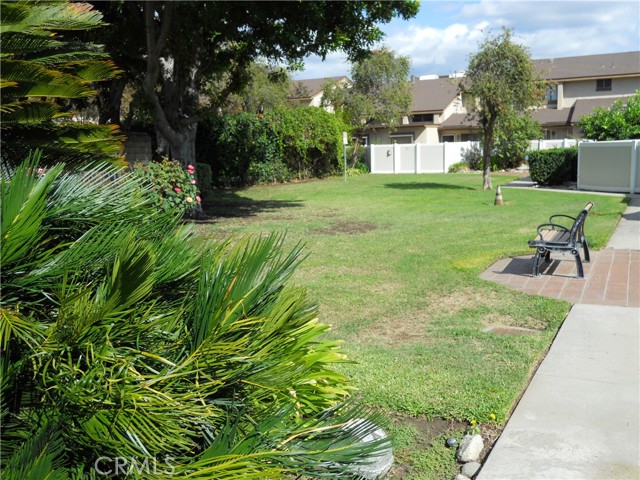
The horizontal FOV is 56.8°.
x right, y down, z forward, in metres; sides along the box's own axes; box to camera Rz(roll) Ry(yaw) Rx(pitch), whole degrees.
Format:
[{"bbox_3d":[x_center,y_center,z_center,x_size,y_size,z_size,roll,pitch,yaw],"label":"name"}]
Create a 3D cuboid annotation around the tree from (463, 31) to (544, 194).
[{"bbox_3d":[7.404,-5.314,24.000,3.400,6.500,3.300,1,9,17],"label":"tree"}]

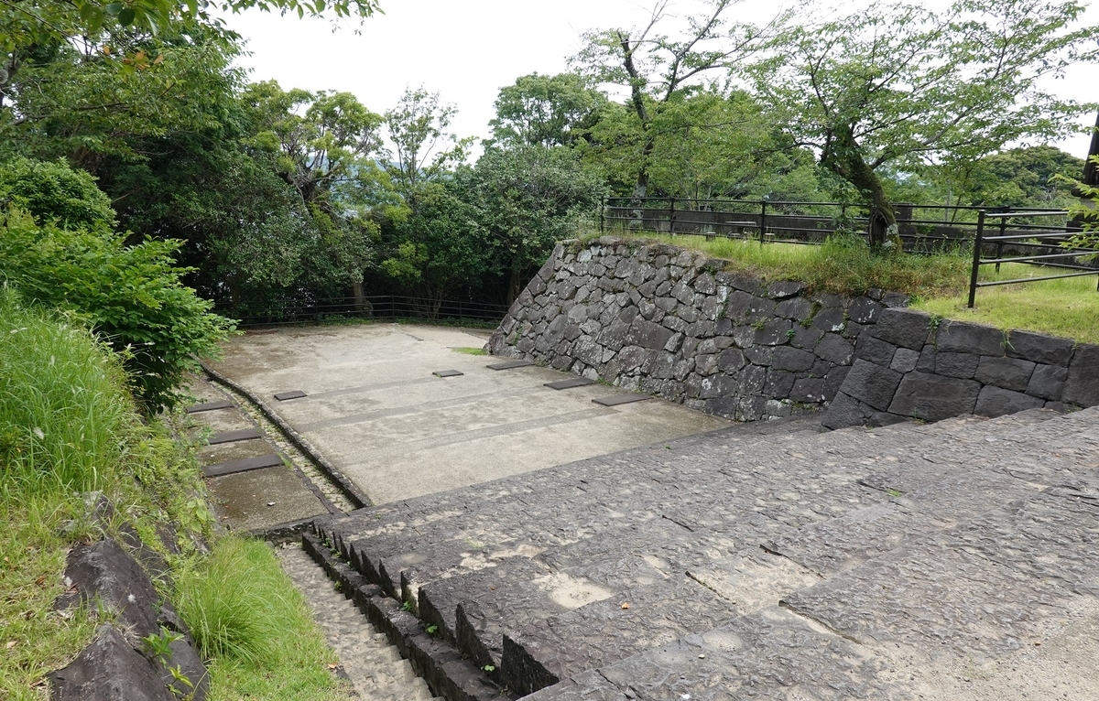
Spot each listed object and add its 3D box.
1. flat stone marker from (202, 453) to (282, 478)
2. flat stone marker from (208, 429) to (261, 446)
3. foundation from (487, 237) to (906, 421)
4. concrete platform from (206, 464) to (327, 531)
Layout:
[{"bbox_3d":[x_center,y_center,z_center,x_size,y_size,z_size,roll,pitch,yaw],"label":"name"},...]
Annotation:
[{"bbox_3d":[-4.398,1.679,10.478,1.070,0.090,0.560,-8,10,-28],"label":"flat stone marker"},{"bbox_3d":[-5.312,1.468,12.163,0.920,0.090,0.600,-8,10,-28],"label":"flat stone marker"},{"bbox_3d":[2.040,-0.601,15.319,2.500,2.950,11.300,-6,14,-27],"label":"foundation"},{"bbox_3d":[-3.607,1.894,9.240,1.050,0.160,2.400,-8,10,-28],"label":"concrete platform"}]

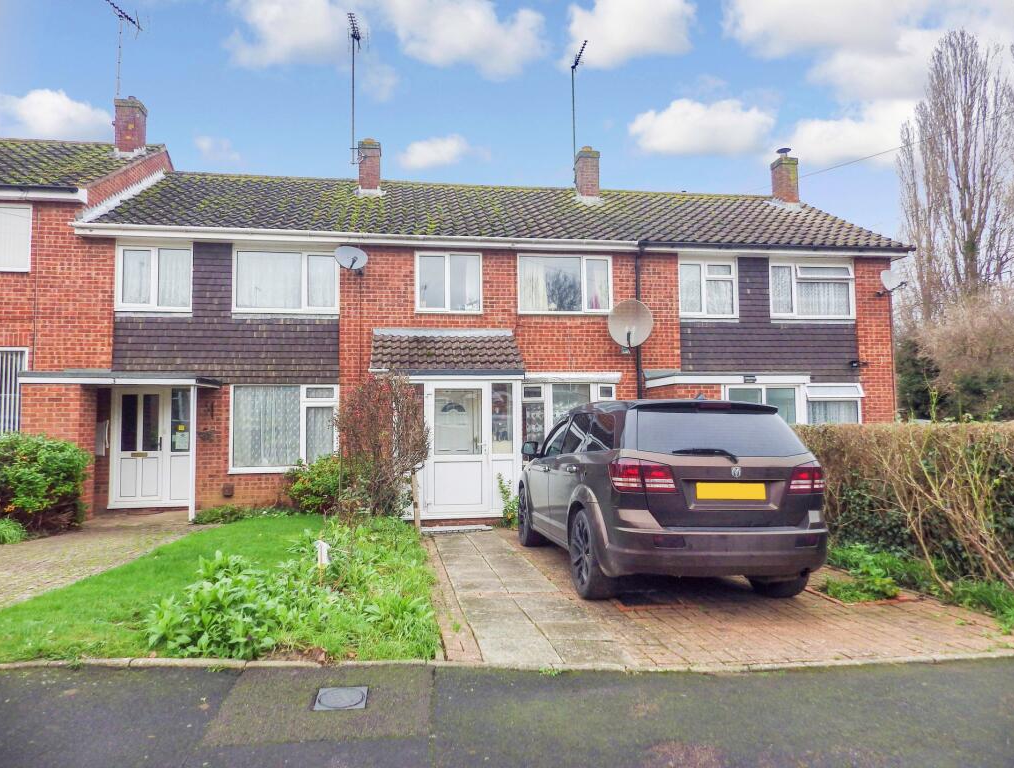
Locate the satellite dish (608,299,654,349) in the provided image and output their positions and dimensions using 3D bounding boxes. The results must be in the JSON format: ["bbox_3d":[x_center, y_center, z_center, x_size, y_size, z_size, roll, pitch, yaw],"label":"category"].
[{"bbox_3d":[2.271,-1.099,11.920,0.830,0.880,0.480,-2,-4,13],"label":"satellite dish"}]

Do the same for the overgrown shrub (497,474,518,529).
[{"bbox_3d":[0.024,1.874,10.377,0.450,0.860,0.420,0,-3,-9],"label":"overgrown shrub"}]

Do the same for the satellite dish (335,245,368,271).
[{"bbox_3d":[-2.708,-2.208,11.343,0.560,0.450,0.420,1,-4,-23],"label":"satellite dish"}]

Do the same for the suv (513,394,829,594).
[{"bbox_3d":[1.335,1.060,6.910,1.920,1.710,4.860,1,-5,-8],"label":"suv"}]

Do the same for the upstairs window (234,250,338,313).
[{"bbox_3d":[-3.872,-1.804,11.432,1.800,1.120,0.100,0,-3,-8],"label":"upstairs window"}]

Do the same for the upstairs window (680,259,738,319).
[{"bbox_3d":[3.904,-1.837,12.577,1.200,1.160,0.100,0,-3,-8],"label":"upstairs window"}]

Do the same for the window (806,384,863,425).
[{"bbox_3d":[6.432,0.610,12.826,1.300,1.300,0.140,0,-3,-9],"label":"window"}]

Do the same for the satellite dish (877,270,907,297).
[{"bbox_3d":[7.644,-2.005,12.921,0.470,0.480,0.380,0,-4,-14],"label":"satellite dish"}]

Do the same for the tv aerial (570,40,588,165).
[{"bbox_3d":[1.745,-6.567,15.394,0.380,2.780,1.100,0,-4,-12],"label":"tv aerial"}]

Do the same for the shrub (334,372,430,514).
[{"bbox_3d":[-1.816,0.963,9.494,1.350,2.210,1.200,0,-3,-9],"label":"shrub"}]

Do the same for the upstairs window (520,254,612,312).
[{"bbox_3d":[1.096,-1.873,12.187,1.810,1.090,0.100,0,-3,-8],"label":"upstairs window"}]

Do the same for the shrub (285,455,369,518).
[{"bbox_3d":[-2.908,1.620,10.615,1.270,0.970,1.150,0,-3,-8],"label":"shrub"}]

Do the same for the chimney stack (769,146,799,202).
[{"bbox_3d":[6.691,-4.989,15.722,0.480,1.389,0.480,0,-3,-8],"label":"chimney stack"}]

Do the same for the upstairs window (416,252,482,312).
[{"bbox_3d":[-1.051,-1.845,11.874,1.220,1.120,0.110,0,-3,-9],"label":"upstairs window"}]

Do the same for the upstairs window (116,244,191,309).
[{"bbox_3d":[-6.014,-1.807,11.117,1.210,1.140,0.100,0,-3,-8],"label":"upstairs window"}]

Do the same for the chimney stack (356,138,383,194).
[{"bbox_3d":[-3.003,-4.785,14.284,0.480,1.227,0.480,0,-3,-8],"label":"chimney stack"}]

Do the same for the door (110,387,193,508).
[{"bbox_3d":[-5.997,1.065,10.992,1.290,2.040,0.100,0,-3,-8],"label":"door"}]

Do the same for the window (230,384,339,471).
[{"bbox_3d":[-3.857,0.764,11.281,1.820,1.510,0.110,0,-3,-9],"label":"window"}]

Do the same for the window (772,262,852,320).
[{"bbox_3d":[6.056,-1.834,12.894,1.810,1.160,0.100,0,-3,-8],"label":"window"}]

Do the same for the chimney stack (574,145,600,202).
[{"bbox_3d":[1.845,-4.841,15.001,0.480,1.263,0.480,0,-3,-8],"label":"chimney stack"}]

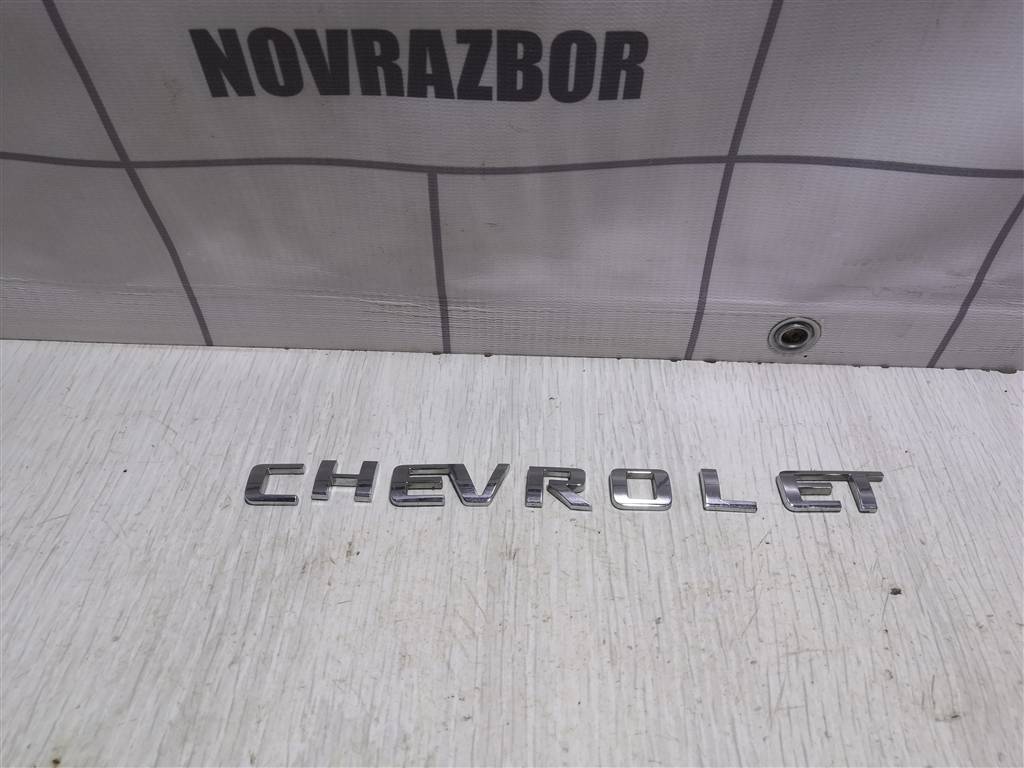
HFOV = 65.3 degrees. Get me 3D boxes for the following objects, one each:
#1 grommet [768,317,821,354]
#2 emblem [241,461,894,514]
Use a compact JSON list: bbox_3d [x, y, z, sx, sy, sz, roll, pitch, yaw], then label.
[{"bbox_3d":[0.134,-0.023,0.378,0.024,0.024,0.004,1,48,1],"label":"grommet"},{"bbox_3d":[0.024,0.044,0.341,0.273,0.004,0.021,1,48,1],"label":"emblem"}]

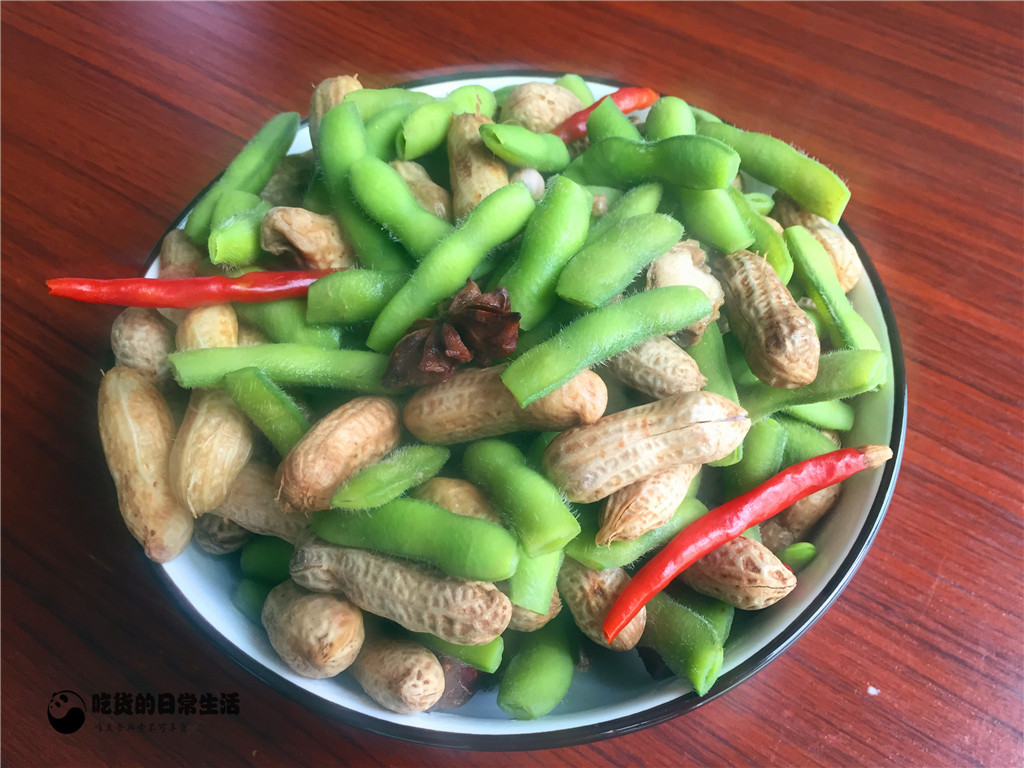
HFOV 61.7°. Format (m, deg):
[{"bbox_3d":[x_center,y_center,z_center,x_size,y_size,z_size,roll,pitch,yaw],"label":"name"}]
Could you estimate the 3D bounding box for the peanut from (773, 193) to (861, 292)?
[{"bbox_3d":[0.077,-0.037,0.221,0.013,0.013,0.032,-26,68,-14],"label":"peanut"}]

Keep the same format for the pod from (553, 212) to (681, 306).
[{"bbox_3d":[0.024,-0.028,0.189,0.032,0.010,0.013,-30,63,-21],"label":"pod"}]

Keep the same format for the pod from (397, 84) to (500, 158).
[{"bbox_3d":[-0.017,-0.074,0.241,0.012,0.011,0.037,38,58,22],"label":"pod"}]

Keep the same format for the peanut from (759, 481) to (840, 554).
[{"bbox_3d":[0.064,0.026,0.190,0.014,0.013,0.026,39,94,22],"label":"peanut"}]

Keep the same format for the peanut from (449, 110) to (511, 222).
[{"bbox_3d":[-0.009,-0.055,0.218,0.014,0.015,0.035,-5,62,-3],"label":"peanut"}]

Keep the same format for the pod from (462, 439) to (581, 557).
[{"bbox_3d":[0.001,0.021,0.166,0.013,0.011,0.027,-31,54,-17],"label":"pod"}]

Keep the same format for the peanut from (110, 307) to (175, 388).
[{"bbox_3d":[-0.080,-0.005,0.192,0.015,0.014,0.026,-18,95,-11],"label":"peanut"}]

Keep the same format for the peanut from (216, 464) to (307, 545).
[{"bbox_3d":[-0.052,0.025,0.178,0.029,0.015,0.015,22,61,11],"label":"peanut"}]

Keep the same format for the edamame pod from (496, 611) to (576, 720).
[{"bbox_3d":[0.009,0.053,0.178,0.014,0.011,0.031,22,58,13],"label":"edamame pod"}]

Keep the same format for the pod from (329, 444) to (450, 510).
[{"bbox_3d":[-0.024,0.018,0.170,0.025,0.009,0.010,-23,60,-5],"label":"pod"}]

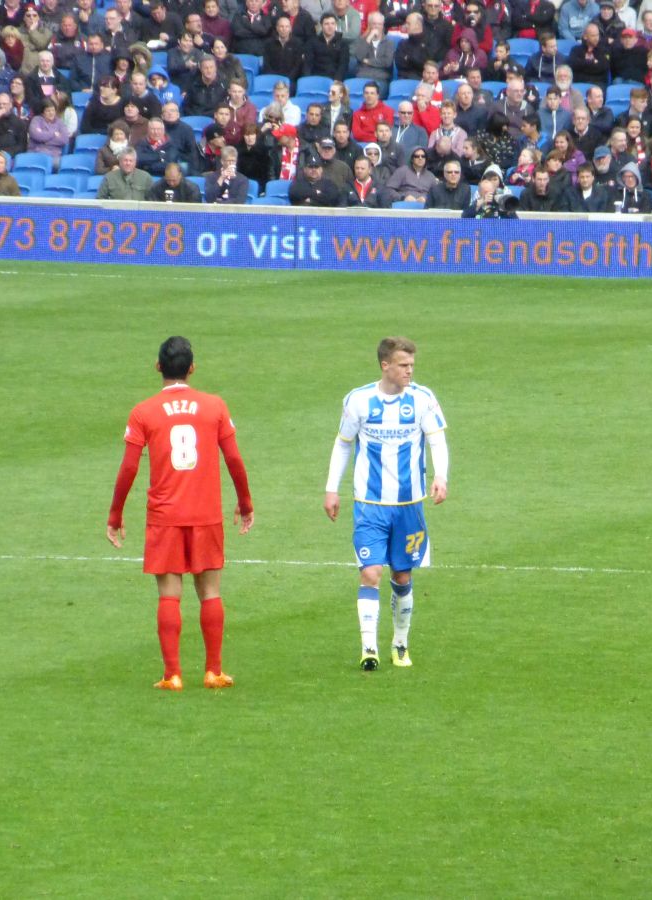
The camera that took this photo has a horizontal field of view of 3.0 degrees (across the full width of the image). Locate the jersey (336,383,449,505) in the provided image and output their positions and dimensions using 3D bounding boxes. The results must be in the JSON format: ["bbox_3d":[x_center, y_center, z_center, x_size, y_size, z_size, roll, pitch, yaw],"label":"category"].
[{"bbox_3d":[0.355,-0.035,67.300,0.570,0.660,0.300,1,3,2],"label":"jersey"}]

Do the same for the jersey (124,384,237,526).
[{"bbox_3d":[-0.749,0.028,65.200,0.570,0.740,0.300,1,3,0],"label":"jersey"}]

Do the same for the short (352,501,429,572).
[{"bbox_3d":[0.347,0.451,67.300,0.410,0.410,0.310,1,3,2],"label":"short"}]

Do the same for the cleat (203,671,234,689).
[{"bbox_3d":[-0.555,1.191,65.500,0.105,0.105,0.285,2,3,27],"label":"cleat"}]

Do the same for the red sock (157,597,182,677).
[{"bbox_3d":[-0.808,0.973,65.150,0.135,0.430,0.145,0,3,-12],"label":"red sock"}]

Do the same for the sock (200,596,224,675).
[{"bbox_3d":[-0.588,0.967,65.400,0.130,0.420,0.140,1,3,0],"label":"sock"}]

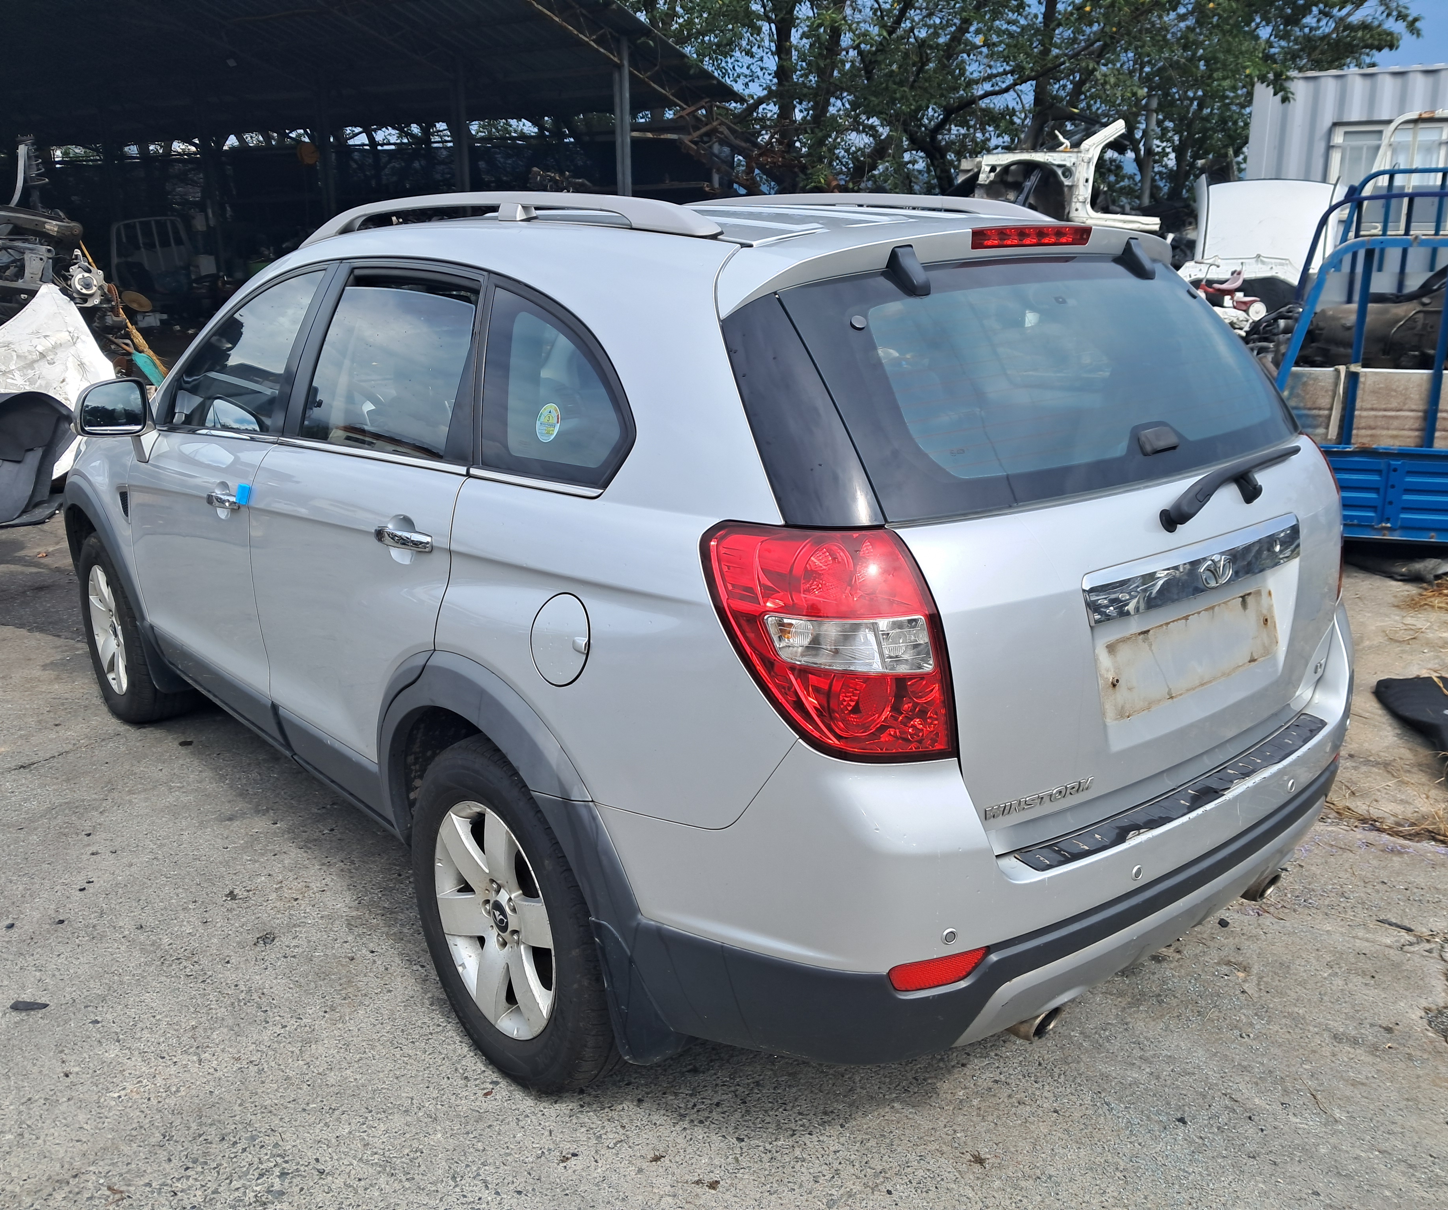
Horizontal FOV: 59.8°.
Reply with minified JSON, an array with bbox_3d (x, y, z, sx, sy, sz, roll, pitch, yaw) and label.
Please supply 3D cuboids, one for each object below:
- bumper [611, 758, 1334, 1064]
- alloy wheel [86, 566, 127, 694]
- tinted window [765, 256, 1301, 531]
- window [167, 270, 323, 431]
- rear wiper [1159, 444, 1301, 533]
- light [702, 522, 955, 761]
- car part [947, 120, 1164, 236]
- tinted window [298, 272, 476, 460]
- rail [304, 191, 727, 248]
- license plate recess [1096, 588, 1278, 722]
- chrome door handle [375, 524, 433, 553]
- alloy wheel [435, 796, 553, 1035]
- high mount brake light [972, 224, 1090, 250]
[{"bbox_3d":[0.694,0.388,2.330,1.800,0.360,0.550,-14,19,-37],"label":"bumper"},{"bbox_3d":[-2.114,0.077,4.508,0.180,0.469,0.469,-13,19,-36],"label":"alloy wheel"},{"bbox_3d":[0.614,-0.398,2.227,1.210,0.465,0.080,-14,-18,-38],"label":"tinted window"},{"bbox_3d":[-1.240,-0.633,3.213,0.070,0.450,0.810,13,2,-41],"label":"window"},{"bbox_3d":[0.861,-0.197,2.099,0.460,0.100,0.085,-14,19,-37],"label":"rear wiper"},{"bbox_3d":[0.144,0.050,1.792,0.280,0.355,0.290,-14,20,-38],"label":"light"},{"bbox_3d":[3.035,-3.876,11.500,1.850,1.050,0.550,2,15,12],"label":"car part"},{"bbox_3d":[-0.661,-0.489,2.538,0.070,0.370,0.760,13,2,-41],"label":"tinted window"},{"bbox_3d":[-0.579,-0.844,2.747,0.090,0.120,1.830,-14,20,-38],"label":"rail"},{"bbox_3d":[0.797,0.076,2.144,0.540,0.130,0.030,-14,13,-38],"label":"license plate recess"},{"bbox_3d":[-0.587,-0.120,2.305,0.048,0.043,0.215,-14,19,-37],"label":"chrome door handle"},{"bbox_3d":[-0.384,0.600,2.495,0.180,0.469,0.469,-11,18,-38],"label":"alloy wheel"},{"bbox_3d":[0.543,-0.642,2.200,0.335,0.038,0.045,-14,19,-37],"label":"high mount brake light"}]

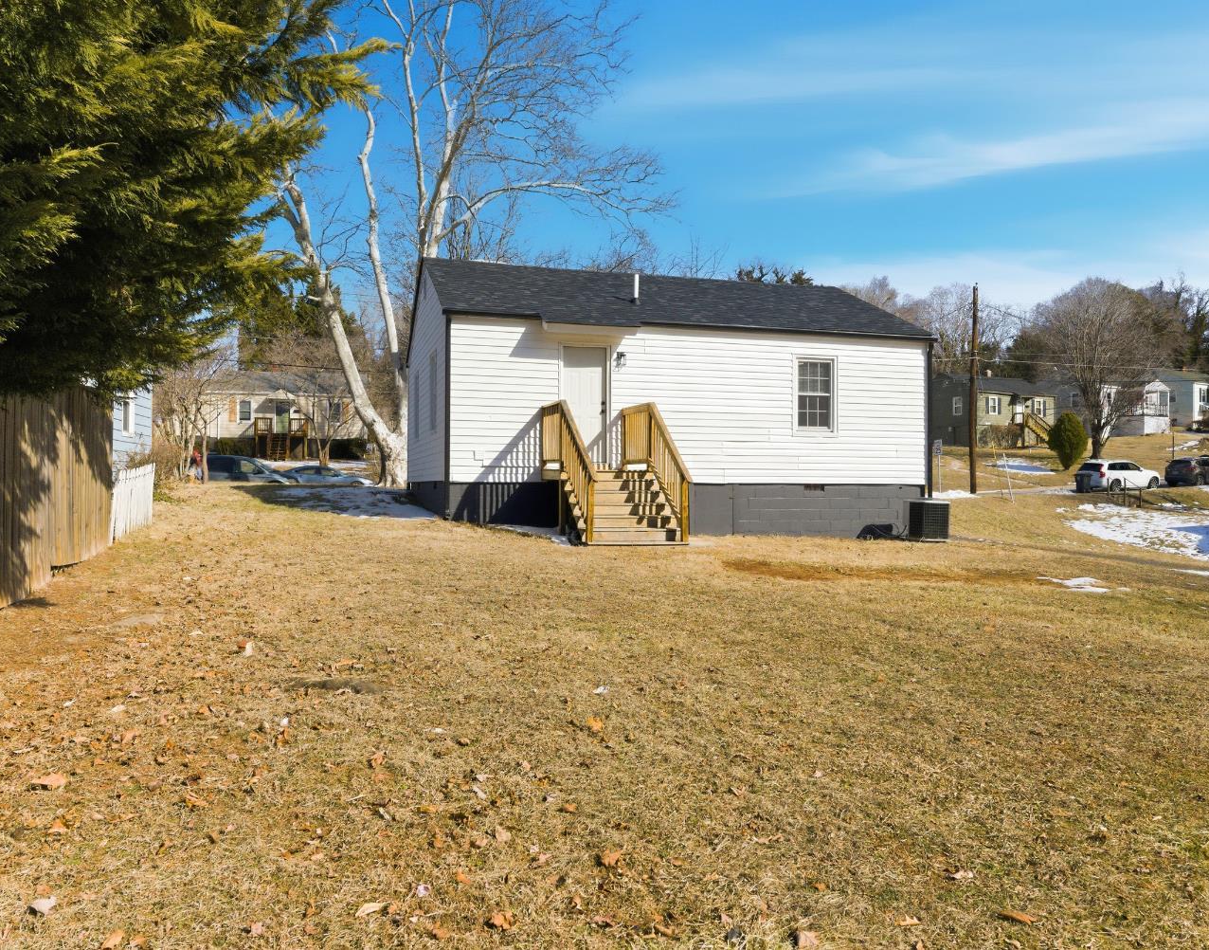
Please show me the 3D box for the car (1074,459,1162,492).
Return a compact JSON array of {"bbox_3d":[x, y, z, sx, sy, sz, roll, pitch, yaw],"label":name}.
[{"bbox_3d":[31.181,0.067,57.500,4.900,1.760,1.980,0,-1,-20],"label":"car"}]

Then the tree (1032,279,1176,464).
[{"bbox_3d":[37.296,-7.983,71.000,9.600,13.400,9.600,0,-1,-17],"label":"tree"}]

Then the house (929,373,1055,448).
[{"bbox_3d":[32.000,-5.200,80.800,10.300,6.200,7.600,0,-1,-31],"label":"house"}]

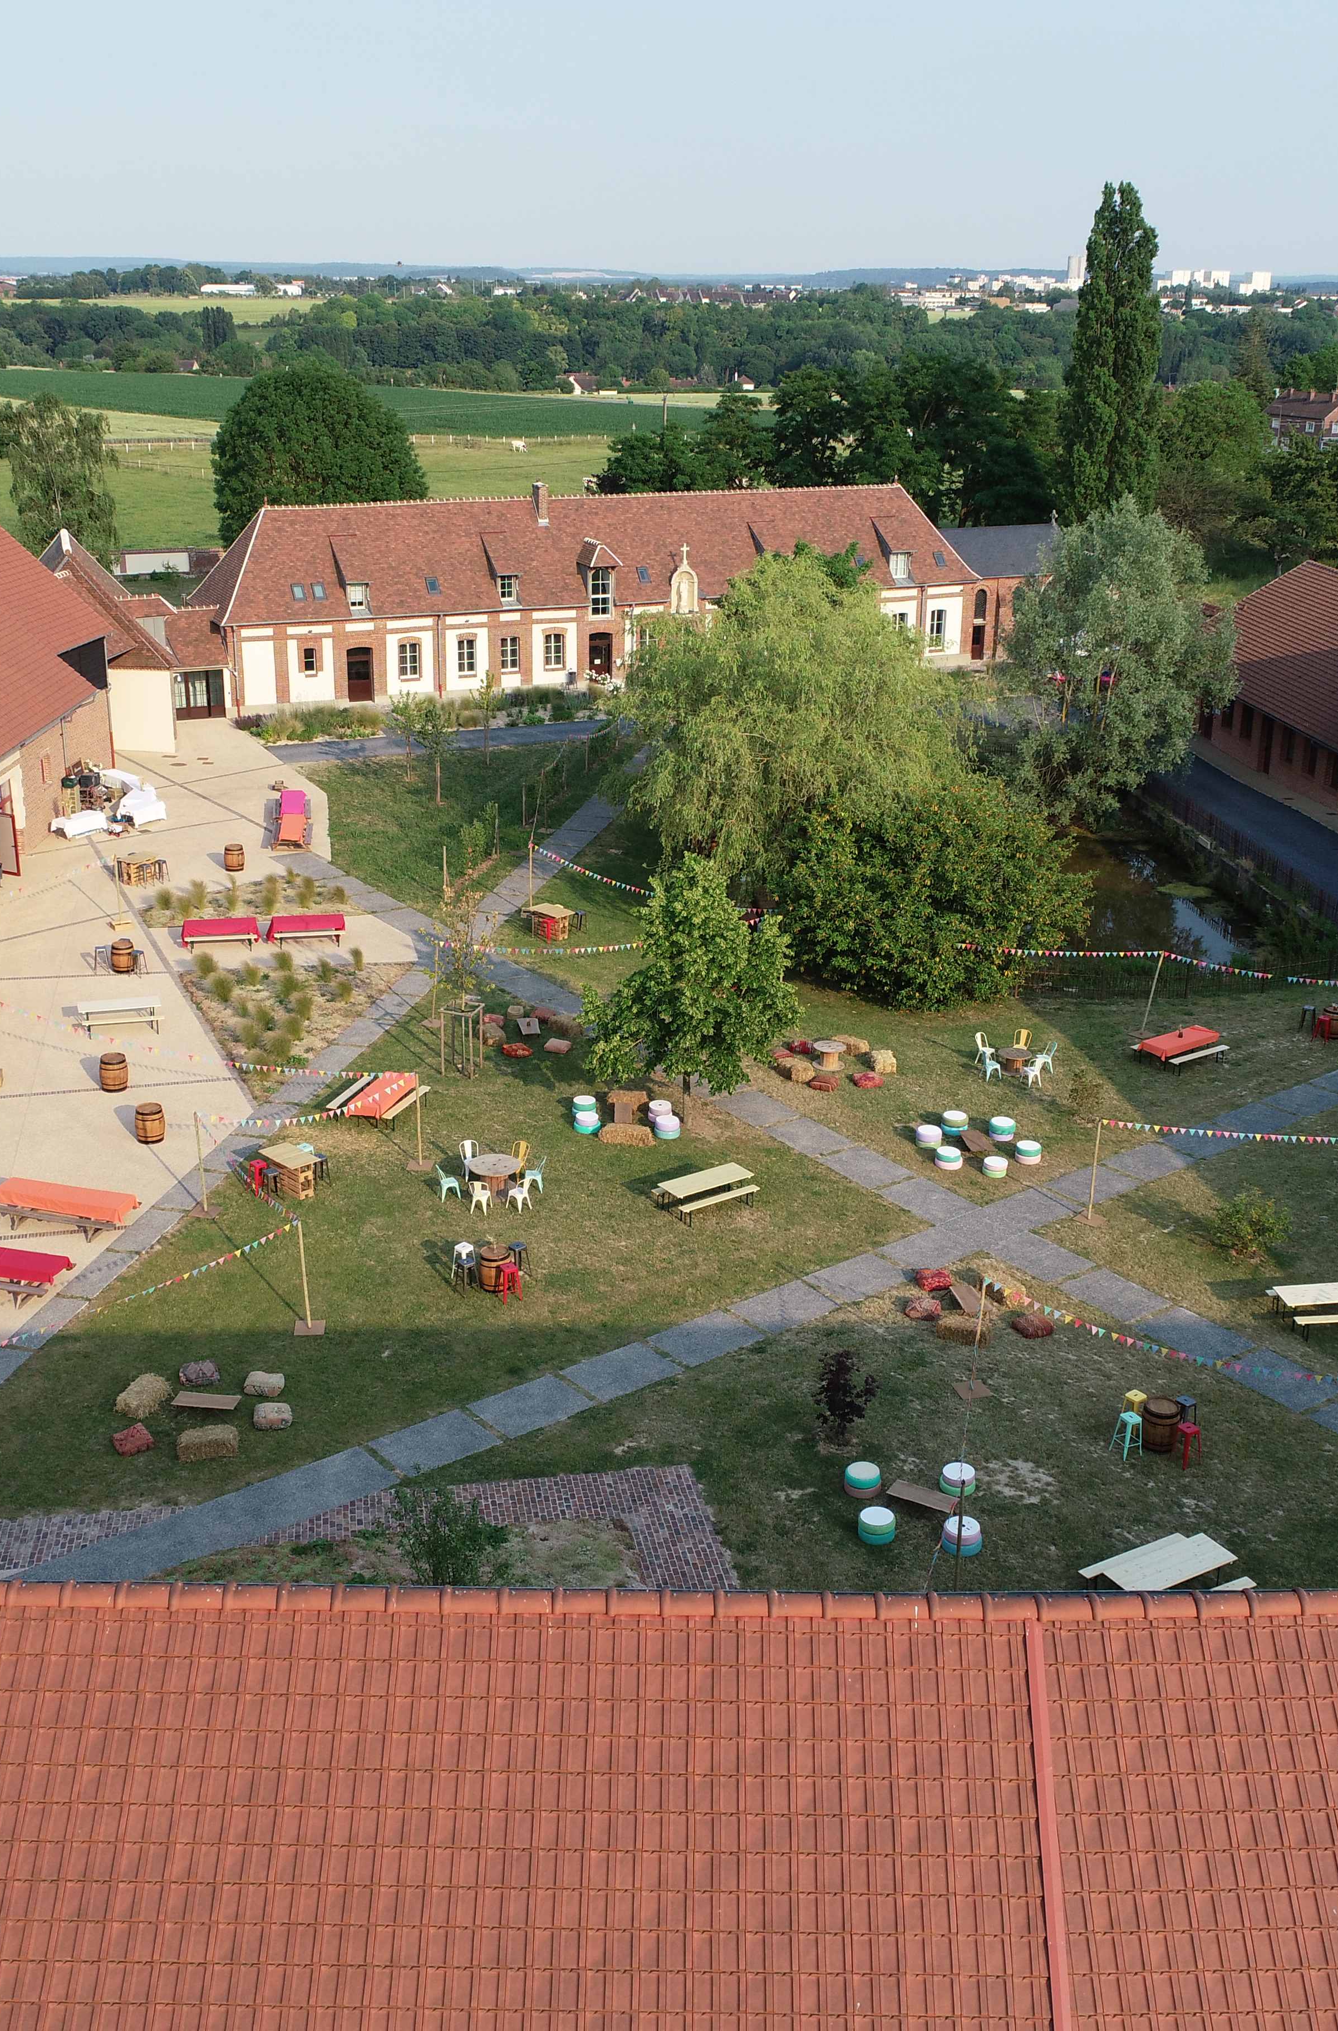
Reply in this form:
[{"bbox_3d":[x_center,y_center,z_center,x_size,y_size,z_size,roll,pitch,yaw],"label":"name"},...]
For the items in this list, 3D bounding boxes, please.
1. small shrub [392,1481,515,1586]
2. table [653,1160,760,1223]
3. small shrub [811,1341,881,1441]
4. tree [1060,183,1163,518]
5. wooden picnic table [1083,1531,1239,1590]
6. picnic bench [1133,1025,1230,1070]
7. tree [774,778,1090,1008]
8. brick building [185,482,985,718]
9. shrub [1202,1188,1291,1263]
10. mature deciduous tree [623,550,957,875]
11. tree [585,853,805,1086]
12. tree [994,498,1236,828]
[{"bbox_3d":[-3.439,8.578,32.425,1.800,1.700,1.700,-2,21,-7],"label":"small shrub"},{"bbox_3d":[0.898,4.199,47.447,2.200,0.770,1.370,-14,25,-34],"label":"table"},{"bbox_3d":[3.268,7.031,37.517,1.280,2.050,1.200,0,20,0],"label":"small shrub"},{"bbox_3d":[28.874,-40.557,132.107,6.200,24.800,6.200,4,21,11],"label":"tree"},{"bbox_3d":[7.933,9.116,32.463,2.120,0.750,1.600,-11,23,-27],"label":"wooden picnic table"},{"bbox_3d":[14.076,0.995,55.883,2.250,0.770,1.620,-14,25,-34],"label":"picnic bench"},{"bbox_3d":[7.949,-4.331,61.108,9.300,6.000,8.300,3,21,7],"label":"tree"},{"bbox_3d":[-3.734,-23.599,109.533,42.700,9.700,9.300,-8,22,-22],"label":"brick building"},{"bbox_3d":[12.560,4.516,44.013,1.650,1.380,1.550,7,21,16],"label":"shrub"},{"bbox_3d":[4.158,-9.786,69.094,11.300,12.000,11.000,2,20,3],"label":"mature deciduous tree"},{"bbox_3d":[0.565,-0.473,50.358,5.500,7.200,5.500,0,20,0],"label":"tree"},{"bbox_3d":[17.576,-14.350,79.987,9.800,11.700,9.400,5,21,12],"label":"tree"}]

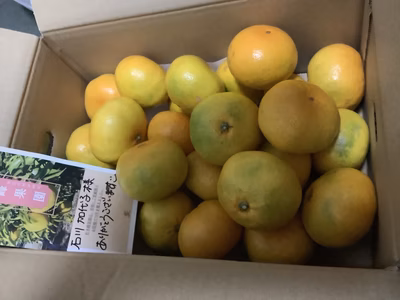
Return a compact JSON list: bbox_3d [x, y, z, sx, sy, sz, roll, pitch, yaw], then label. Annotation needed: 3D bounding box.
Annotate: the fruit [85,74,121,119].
[{"bbox_3d":[-0.134,-0.076,0.532,0.074,0.069,0.074,-3,68,20],"label":"fruit"}]

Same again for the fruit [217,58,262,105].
[{"bbox_3d":[0.055,-0.099,0.495,0.080,0.071,0.080,-2,70,19],"label":"fruit"}]

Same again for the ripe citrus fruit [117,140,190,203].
[{"bbox_3d":[-0.052,0.022,0.392,0.078,0.068,0.078,-3,35,21],"label":"ripe citrus fruit"}]

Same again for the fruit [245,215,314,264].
[{"bbox_3d":[0.092,0.093,0.413,0.082,0.073,0.082,-2,70,19],"label":"fruit"}]

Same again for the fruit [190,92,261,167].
[{"bbox_3d":[0.029,-0.023,0.405,0.081,0.073,0.081,-3,93,4],"label":"fruit"}]

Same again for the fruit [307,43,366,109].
[{"bbox_3d":[0.165,-0.088,0.434,0.069,0.079,0.079,-6,67,21],"label":"fruit"}]

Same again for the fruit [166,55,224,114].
[{"bbox_3d":[-0.008,-0.082,0.449,0.075,0.067,0.075,-2,70,19],"label":"fruit"}]

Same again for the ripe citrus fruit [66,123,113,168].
[{"bbox_3d":[-0.154,-0.003,0.512,0.074,0.069,0.074,-3,68,20],"label":"ripe citrus fruit"}]

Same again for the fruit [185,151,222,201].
[{"bbox_3d":[0.019,0.029,0.464,0.080,0.071,0.080,-2,70,19],"label":"fruit"}]

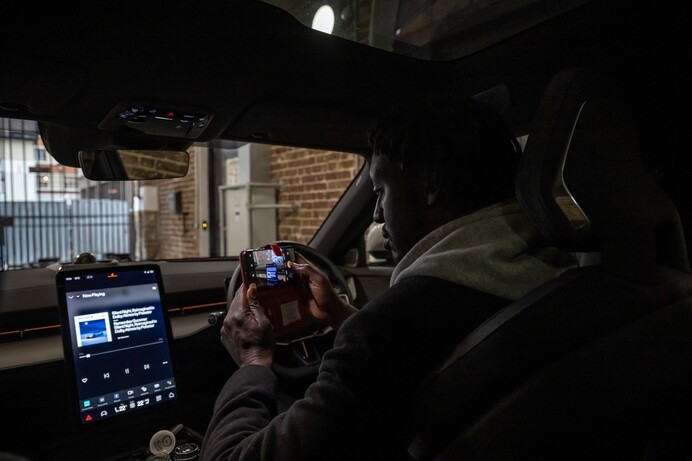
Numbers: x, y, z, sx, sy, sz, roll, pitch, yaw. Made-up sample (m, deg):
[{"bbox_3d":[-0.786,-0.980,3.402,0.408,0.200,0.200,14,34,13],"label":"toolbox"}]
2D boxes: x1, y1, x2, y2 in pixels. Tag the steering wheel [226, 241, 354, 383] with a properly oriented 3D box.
[{"bbox_3d":[-0.137,0.201,1.209,0.370,0.358,0.090,-2,-19,-41],"label":"steering wheel"}]

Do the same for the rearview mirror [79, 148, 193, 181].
[{"bbox_3d":[-0.430,-0.135,0.956,0.032,0.060,0.243,5,10,31],"label":"rearview mirror"}]

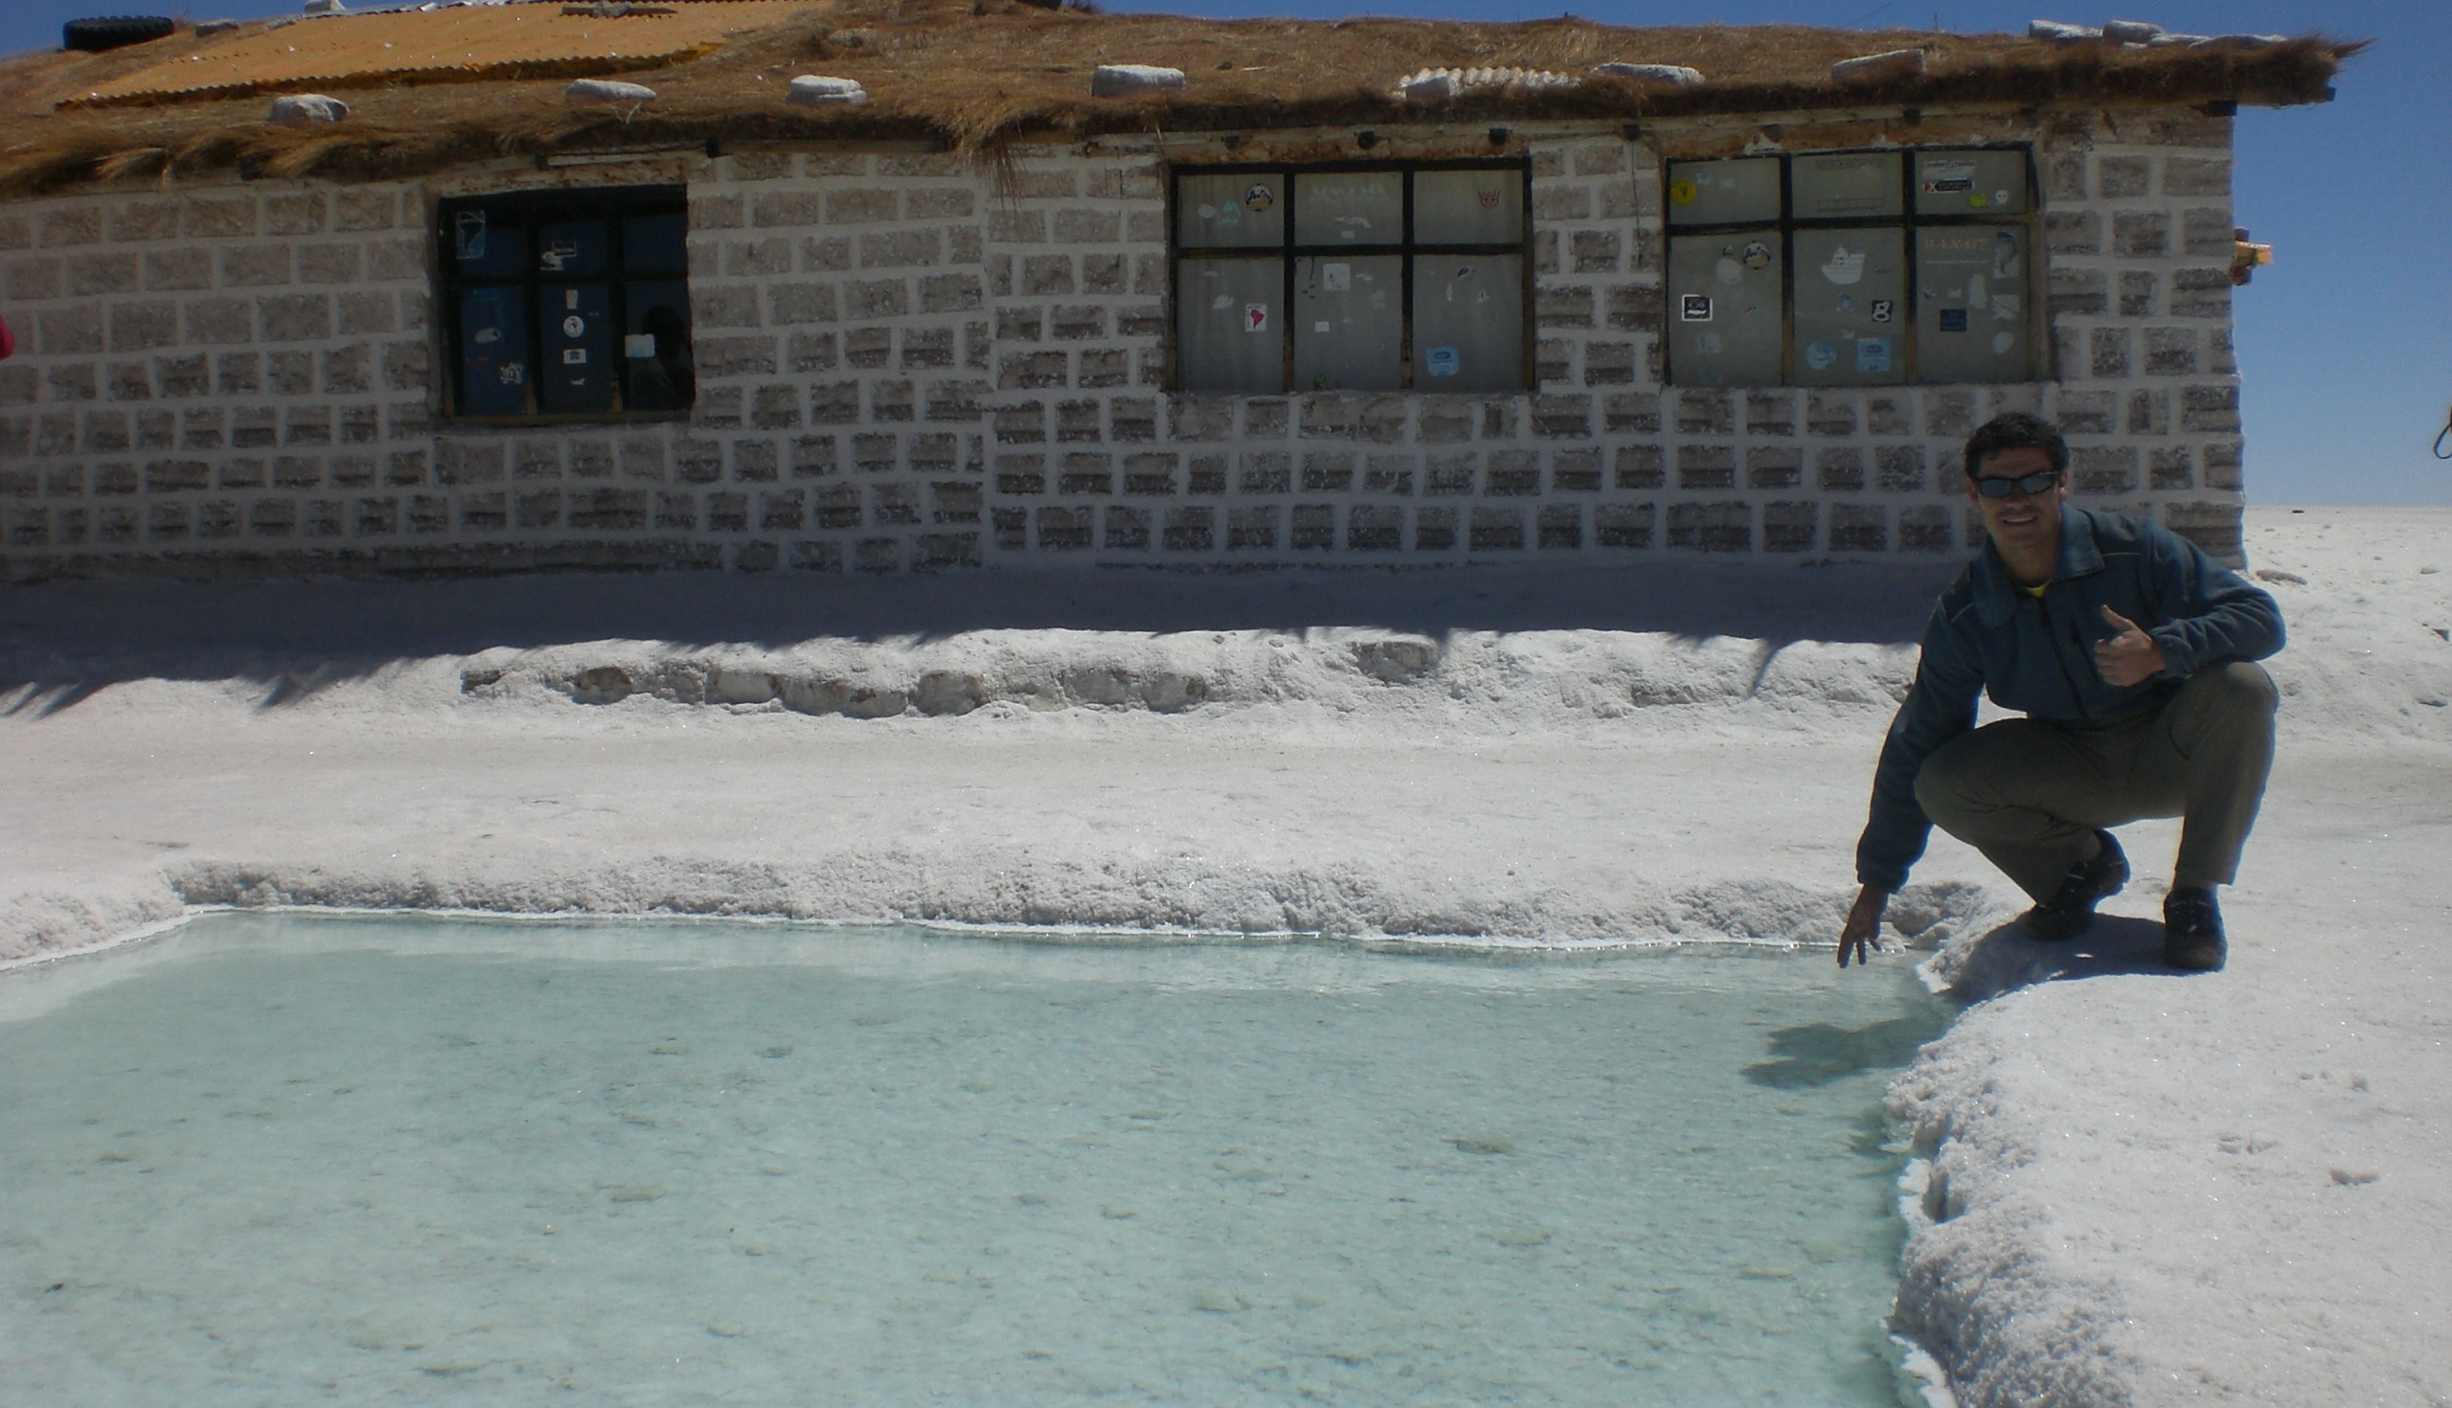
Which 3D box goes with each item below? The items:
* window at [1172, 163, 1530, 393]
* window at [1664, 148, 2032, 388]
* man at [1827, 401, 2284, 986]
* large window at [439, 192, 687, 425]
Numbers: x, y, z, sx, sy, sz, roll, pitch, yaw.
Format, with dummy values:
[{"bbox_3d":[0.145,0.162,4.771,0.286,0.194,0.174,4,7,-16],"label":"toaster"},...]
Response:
[{"bbox_3d":[0.608,-2.073,13.200,1.780,1.120,0.100,1,4,13],"label":"window"},{"bbox_3d":[2.933,-2.057,12.750,1.740,1.120,0.100,1,4,13],"label":"window"},{"bbox_3d":[1.494,-0.030,4.800,0.770,0.970,0.690,2,4,20],"label":"man"},{"bbox_3d":[-3.408,-2.050,13.900,1.460,1.170,0.100,1,4,16],"label":"large window"}]

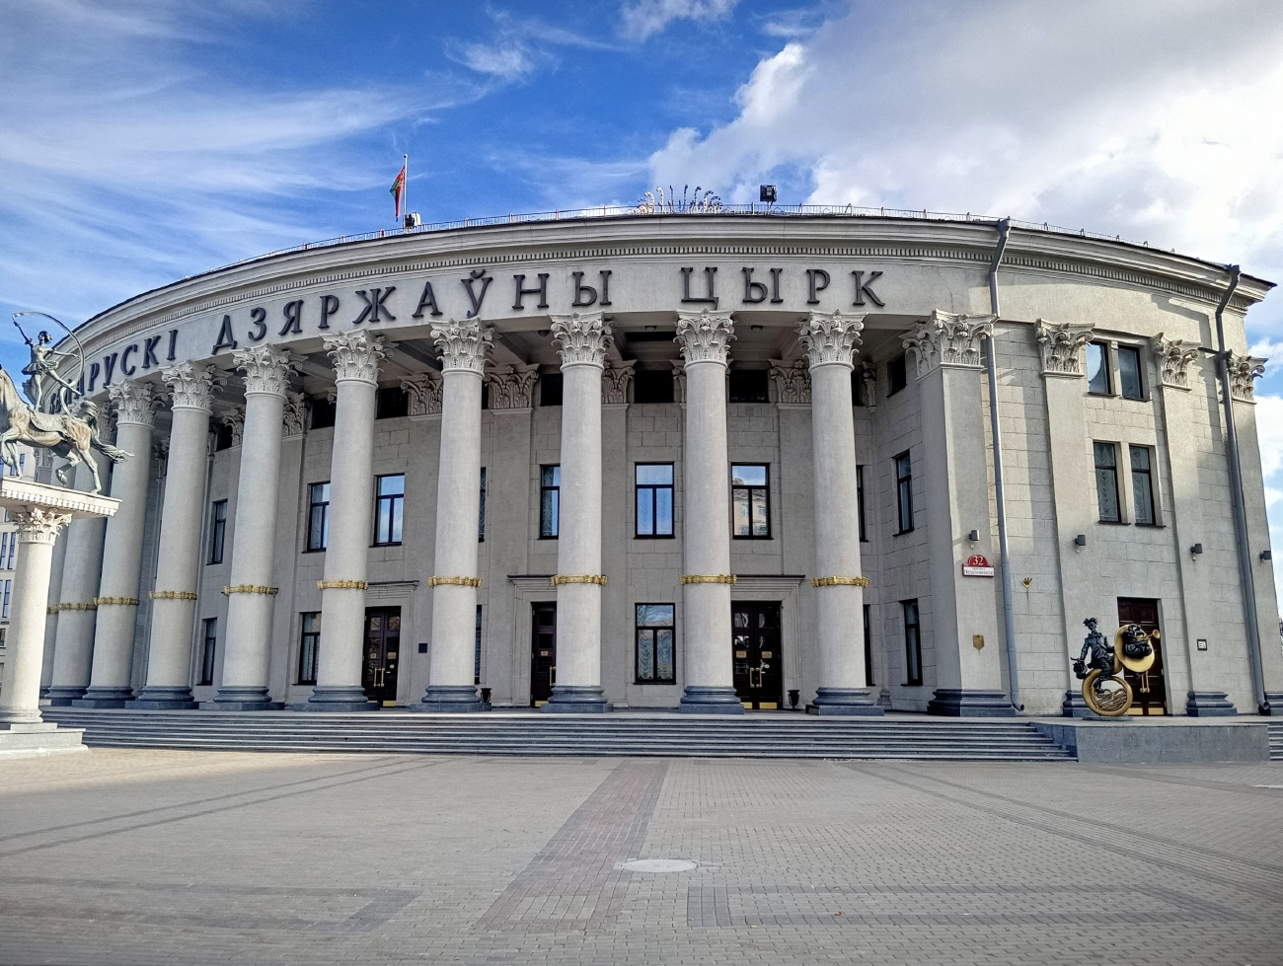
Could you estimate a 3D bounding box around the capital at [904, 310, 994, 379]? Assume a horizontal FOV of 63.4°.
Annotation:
[{"bbox_3d":[9.736,-4.159,32.808,2.227,1.643,2.474,3,-11,-12],"label":"capital"}]

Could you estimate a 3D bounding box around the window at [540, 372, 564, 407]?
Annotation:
[{"bbox_3d":[-3.002,-3.457,38.358,1.440,1.260,0.200,-2,-11,10],"label":"window"}]

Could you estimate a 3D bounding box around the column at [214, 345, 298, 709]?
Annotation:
[{"bbox_3d":[-13.639,1.551,36.824,1.919,12.695,1.919,-5,-13,26],"label":"column"}]

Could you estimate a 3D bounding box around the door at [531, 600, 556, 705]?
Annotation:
[{"bbox_3d":[-3.070,6.208,37.450,1.757,3.792,0.244,-2,-11,11],"label":"door"}]

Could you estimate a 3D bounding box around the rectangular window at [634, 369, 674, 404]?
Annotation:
[{"bbox_3d":[0.472,-3.602,38.915,1.464,1.266,0.244,-1,-11,4],"label":"rectangular window"}]

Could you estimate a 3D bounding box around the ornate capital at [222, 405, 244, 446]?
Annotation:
[{"bbox_3d":[-16.524,-2.234,43.076,2.158,1.603,0.693,-9,-14,39],"label":"ornate capital"}]

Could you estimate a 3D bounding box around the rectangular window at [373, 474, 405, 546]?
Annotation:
[{"bbox_3d":[-9.890,1.083,40.632,1.403,2.810,0.244,-5,-12,23],"label":"rectangular window"}]

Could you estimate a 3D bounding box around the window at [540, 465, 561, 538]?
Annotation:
[{"bbox_3d":[-2.914,0.605,36.523,1.352,2.607,0.200,-2,-11,10],"label":"window"}]

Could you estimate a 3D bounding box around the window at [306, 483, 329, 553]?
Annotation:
[{"bbox_3d":[-13.055,1.387,42.208,1.403,2.810,0.244,-6,-13,29],"label":"window"}]

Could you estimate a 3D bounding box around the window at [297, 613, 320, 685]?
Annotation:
[{"bbox_3d":[-12.547,6.347,40.047,1.430,2.750,0.200,-6,-13,30],"label":"window"}]

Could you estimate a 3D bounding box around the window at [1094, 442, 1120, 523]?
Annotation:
[{"bbox_3d":[14.709,0.037,33.074,1.109,2.623,0.158,5,-12,-22],"label":"window"}]

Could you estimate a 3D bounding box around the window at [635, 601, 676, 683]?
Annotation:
[{"bbox_3d":[0.486,5.581,36.139,1.430,2.750,0.200,-1,-11,4],"label":"window"}]

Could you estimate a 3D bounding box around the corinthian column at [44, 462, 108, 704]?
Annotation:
[{"bbox_3d":[-22.654,2.826,42.373,1.880,12.165,1.880,11,-15,-43],"label":"corinthian column"}]

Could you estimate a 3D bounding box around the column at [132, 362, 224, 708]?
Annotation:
[{"bbox_3d":[-16.265,1.856,36.732,1.823,11.956,1.823,-7,-13,33],"label":"column"}]

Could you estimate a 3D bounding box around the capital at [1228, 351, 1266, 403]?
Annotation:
[{"bbox_3d":[21.033,-3.619,36.433,1.980,1.580,0.650,7,-13,-30],"label":"capital"}]

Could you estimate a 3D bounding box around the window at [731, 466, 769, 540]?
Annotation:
[{"bbox_3d":[3.913,0.629,37.080,1.420,2.750,0.200,1,-11,-3],"label":"window"}]

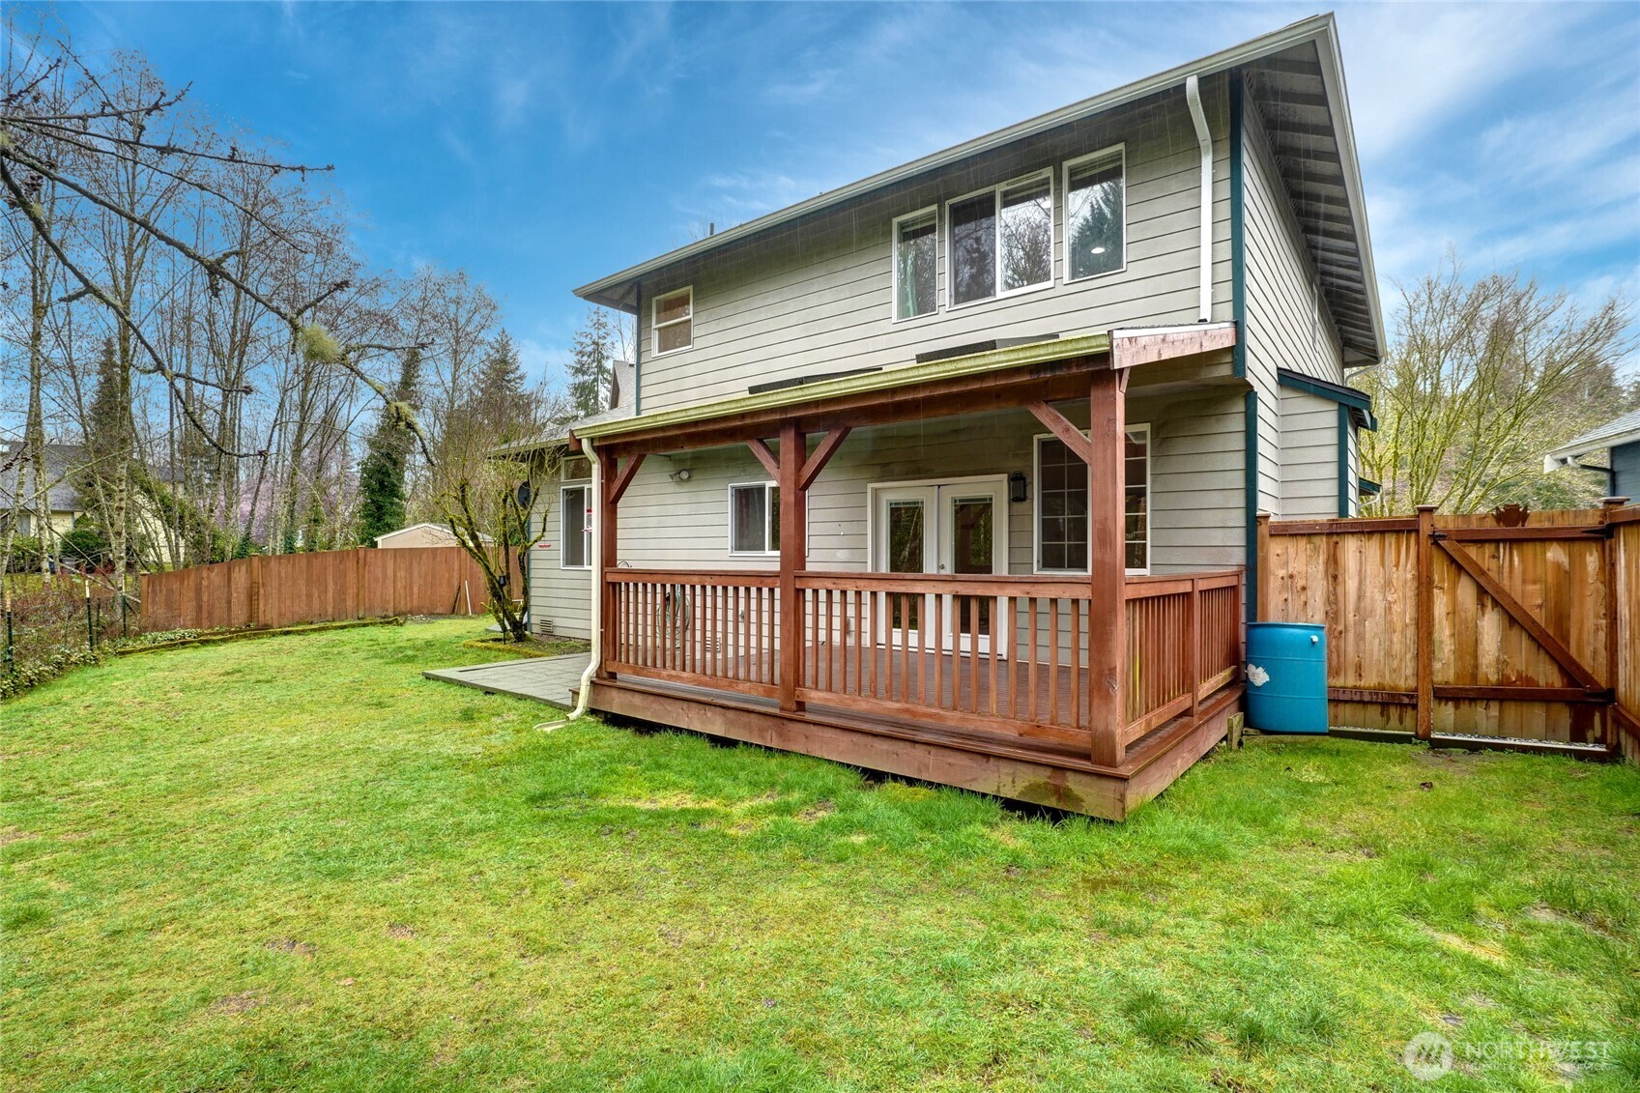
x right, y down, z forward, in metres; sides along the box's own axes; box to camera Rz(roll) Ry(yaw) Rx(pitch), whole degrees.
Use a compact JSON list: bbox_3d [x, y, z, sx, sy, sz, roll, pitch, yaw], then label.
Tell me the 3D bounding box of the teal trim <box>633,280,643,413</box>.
[{"bbox_3d":[-2.853,-2.792,11.448,0.100,2.600,0.050,0,-1,38],"label":"teal trim"}]

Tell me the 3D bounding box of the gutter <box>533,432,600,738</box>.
[{"bbox_3d":[-2.222,0.300,6.503,0.160,2.580,0.650,0,-1,38],"label":"gutter"}]

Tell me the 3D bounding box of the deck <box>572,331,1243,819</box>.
[{"bbox_3d":[0.794,-0.181,6.689,4.950,3.450,4.050,0,-1,38],"label":"deck"}]

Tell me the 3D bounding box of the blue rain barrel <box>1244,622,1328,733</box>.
[{"bbox_3d":[4.061,1.122,6.343,0.600,0.876,0.600,0,-1,38],"label":"blue rain barrel"}]

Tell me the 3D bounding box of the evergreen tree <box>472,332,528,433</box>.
[{"bbox_3d":[-16.668,-4.647,38.000,4.500,13.290,4.500,0,-1,0],"label":"evergreen tree"}]

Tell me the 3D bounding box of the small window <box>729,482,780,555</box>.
[{"bbox_3d":[-0.758,-0.391,10.517,1.520,1.060,0.090,0,-1,38],"label":"small window"}]

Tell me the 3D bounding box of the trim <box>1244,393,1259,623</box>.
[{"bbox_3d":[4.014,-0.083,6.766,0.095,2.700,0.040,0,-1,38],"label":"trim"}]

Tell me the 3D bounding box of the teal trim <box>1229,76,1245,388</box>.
[{"bbox_3d":[3.655,-2.813,6.341,0.095,2.700,0.040,0,-1,38],"label":"teal trim"}]

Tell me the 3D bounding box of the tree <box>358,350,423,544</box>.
[{"bbox_3d":[-16.540,-2.842,28.000,2.700,9.480,2.700,0,-1,0],"label":"tree"}]

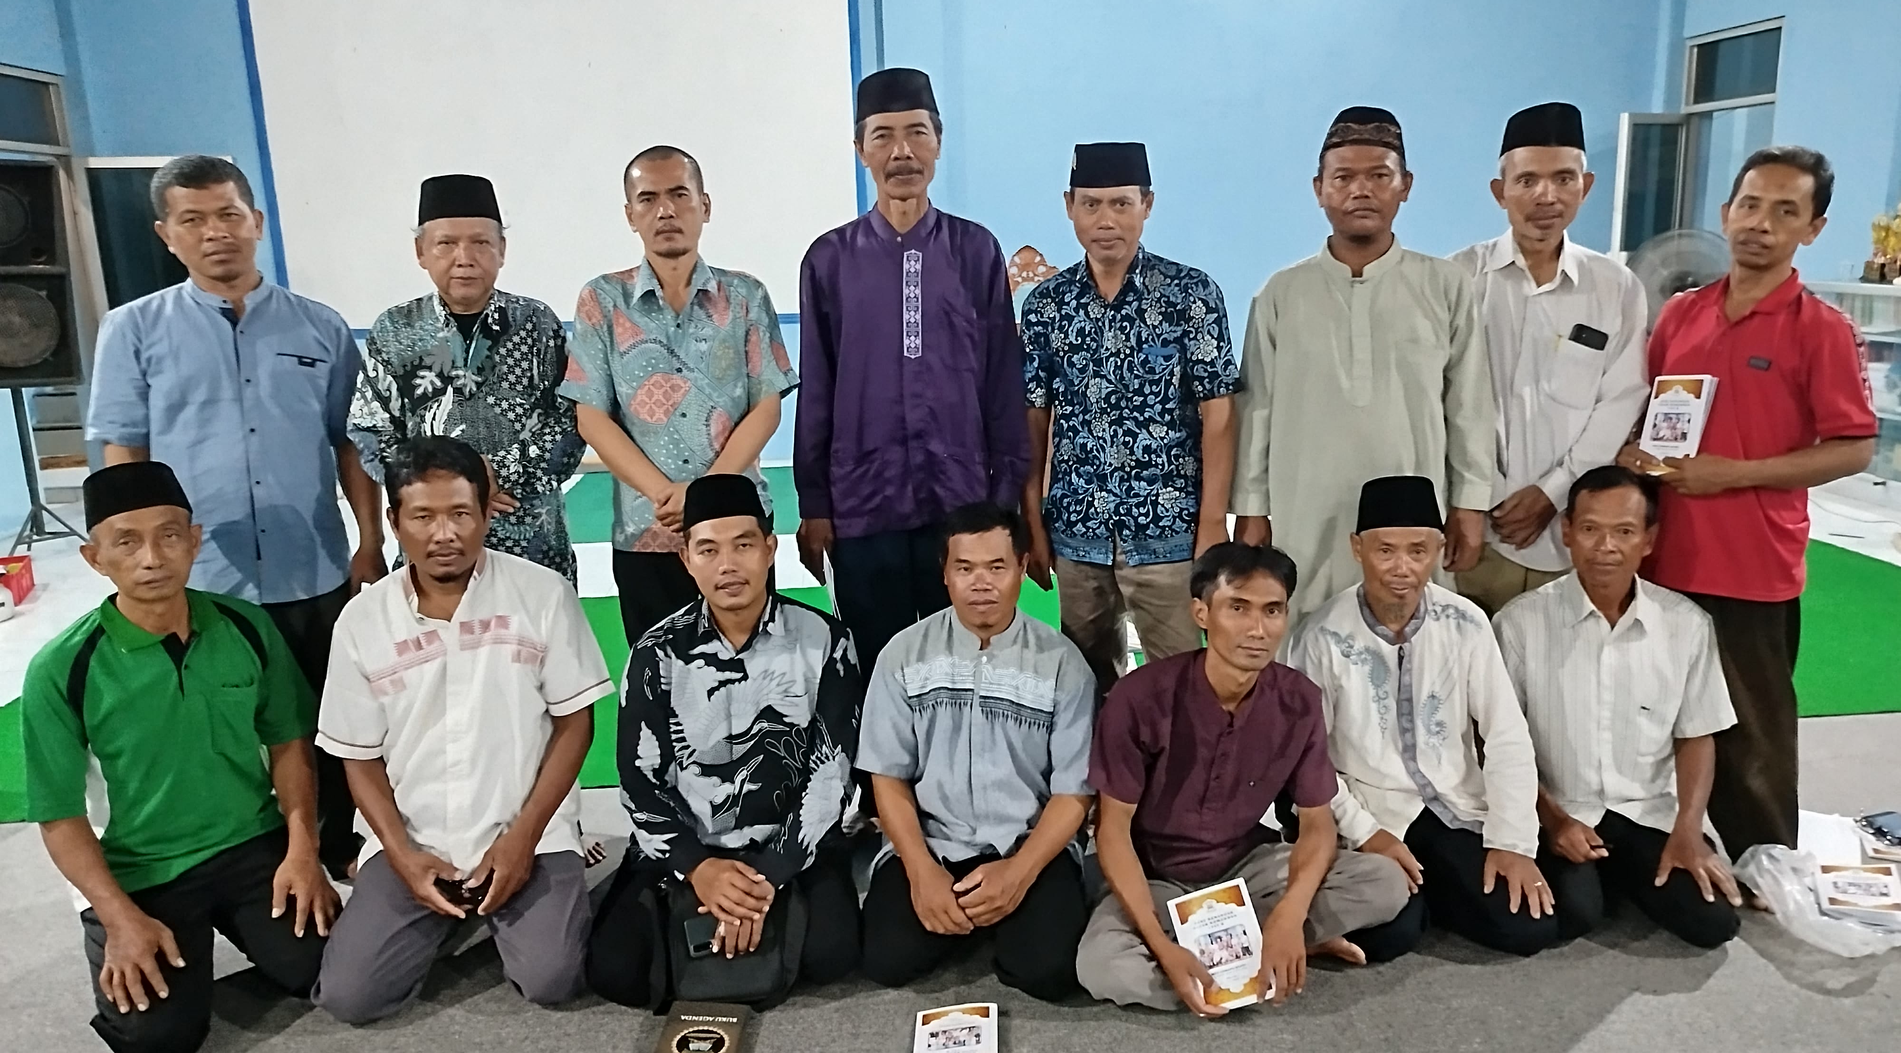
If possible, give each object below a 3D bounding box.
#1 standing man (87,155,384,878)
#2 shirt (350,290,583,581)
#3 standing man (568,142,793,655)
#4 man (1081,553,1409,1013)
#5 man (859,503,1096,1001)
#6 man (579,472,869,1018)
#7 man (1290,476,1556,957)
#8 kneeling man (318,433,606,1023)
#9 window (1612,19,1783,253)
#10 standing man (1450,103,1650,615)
[{"bbox_3d":[-1.601,0.001,3.017,0.550,1.652,0.300,-8,15,-25],"label":"standing man"},{"bbox_3d":[-1.085,-0.195,3.034,0.520,0.690,0.310,-5,13,-12],"label":"shirt"},{"bbox_3d":[-0.612,-0.049,3.115,0.520,1.643,0.310,-4,13,-11],"label":"standing man"},{"bbox_3d":[0.558,0.434,2.675,0.640,0.840,0.600,-2,13,0],"label":"man"},{"bbox_3d":[0.058,0.395,2.720,0.490,0.916,0.640,-1,13,6],"label":"man"},{"bbox_3d":[-0.453,0.371,2.721,0.540,0.993,0.640,-3,13,-3],"label":"man"},{"bbox_3d":[0.942,0.347,2.820,0.500,0.920,0.620,0,13,8],"label":"man"},{"bbox_3d":[-0.950,0.358,2.730,0.560,1.060,0.640,-5,13,-12],"label":"kneeling man"},{"bbox_3d":[4.323,-2.266,7.869,0.680,1.340,0.880,-3,13,-4],"label":"window"},{"bbox_3d":[1.270,-0.071,2.939,0.470,1.660,0.320,2,14,18],"label":"standing man"}]

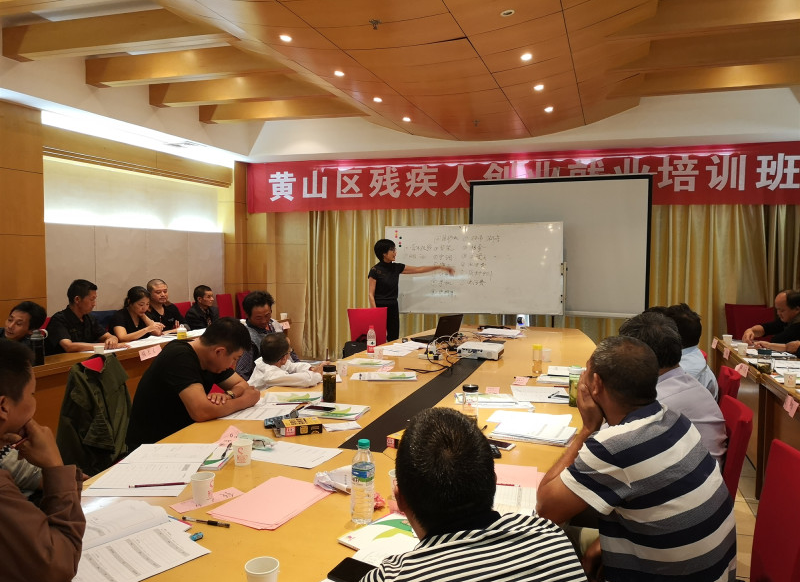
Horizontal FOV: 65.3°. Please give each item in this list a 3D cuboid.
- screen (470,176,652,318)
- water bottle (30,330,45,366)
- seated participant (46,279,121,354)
[{"bbox_3d":[1.720,-0.494,6.932,1.970,1.490,0.070,2,4,23],"label":"screen"},{"bbox_3d":[-2.259,0.347,3.902,0.080,0.220,0.080,2,4,19],"label":"water bottle"},{"bbox_3d":[-2.236,0.541,4.618,0.720,1.250,0.550,2,4,19],"label":"seated participant"}]

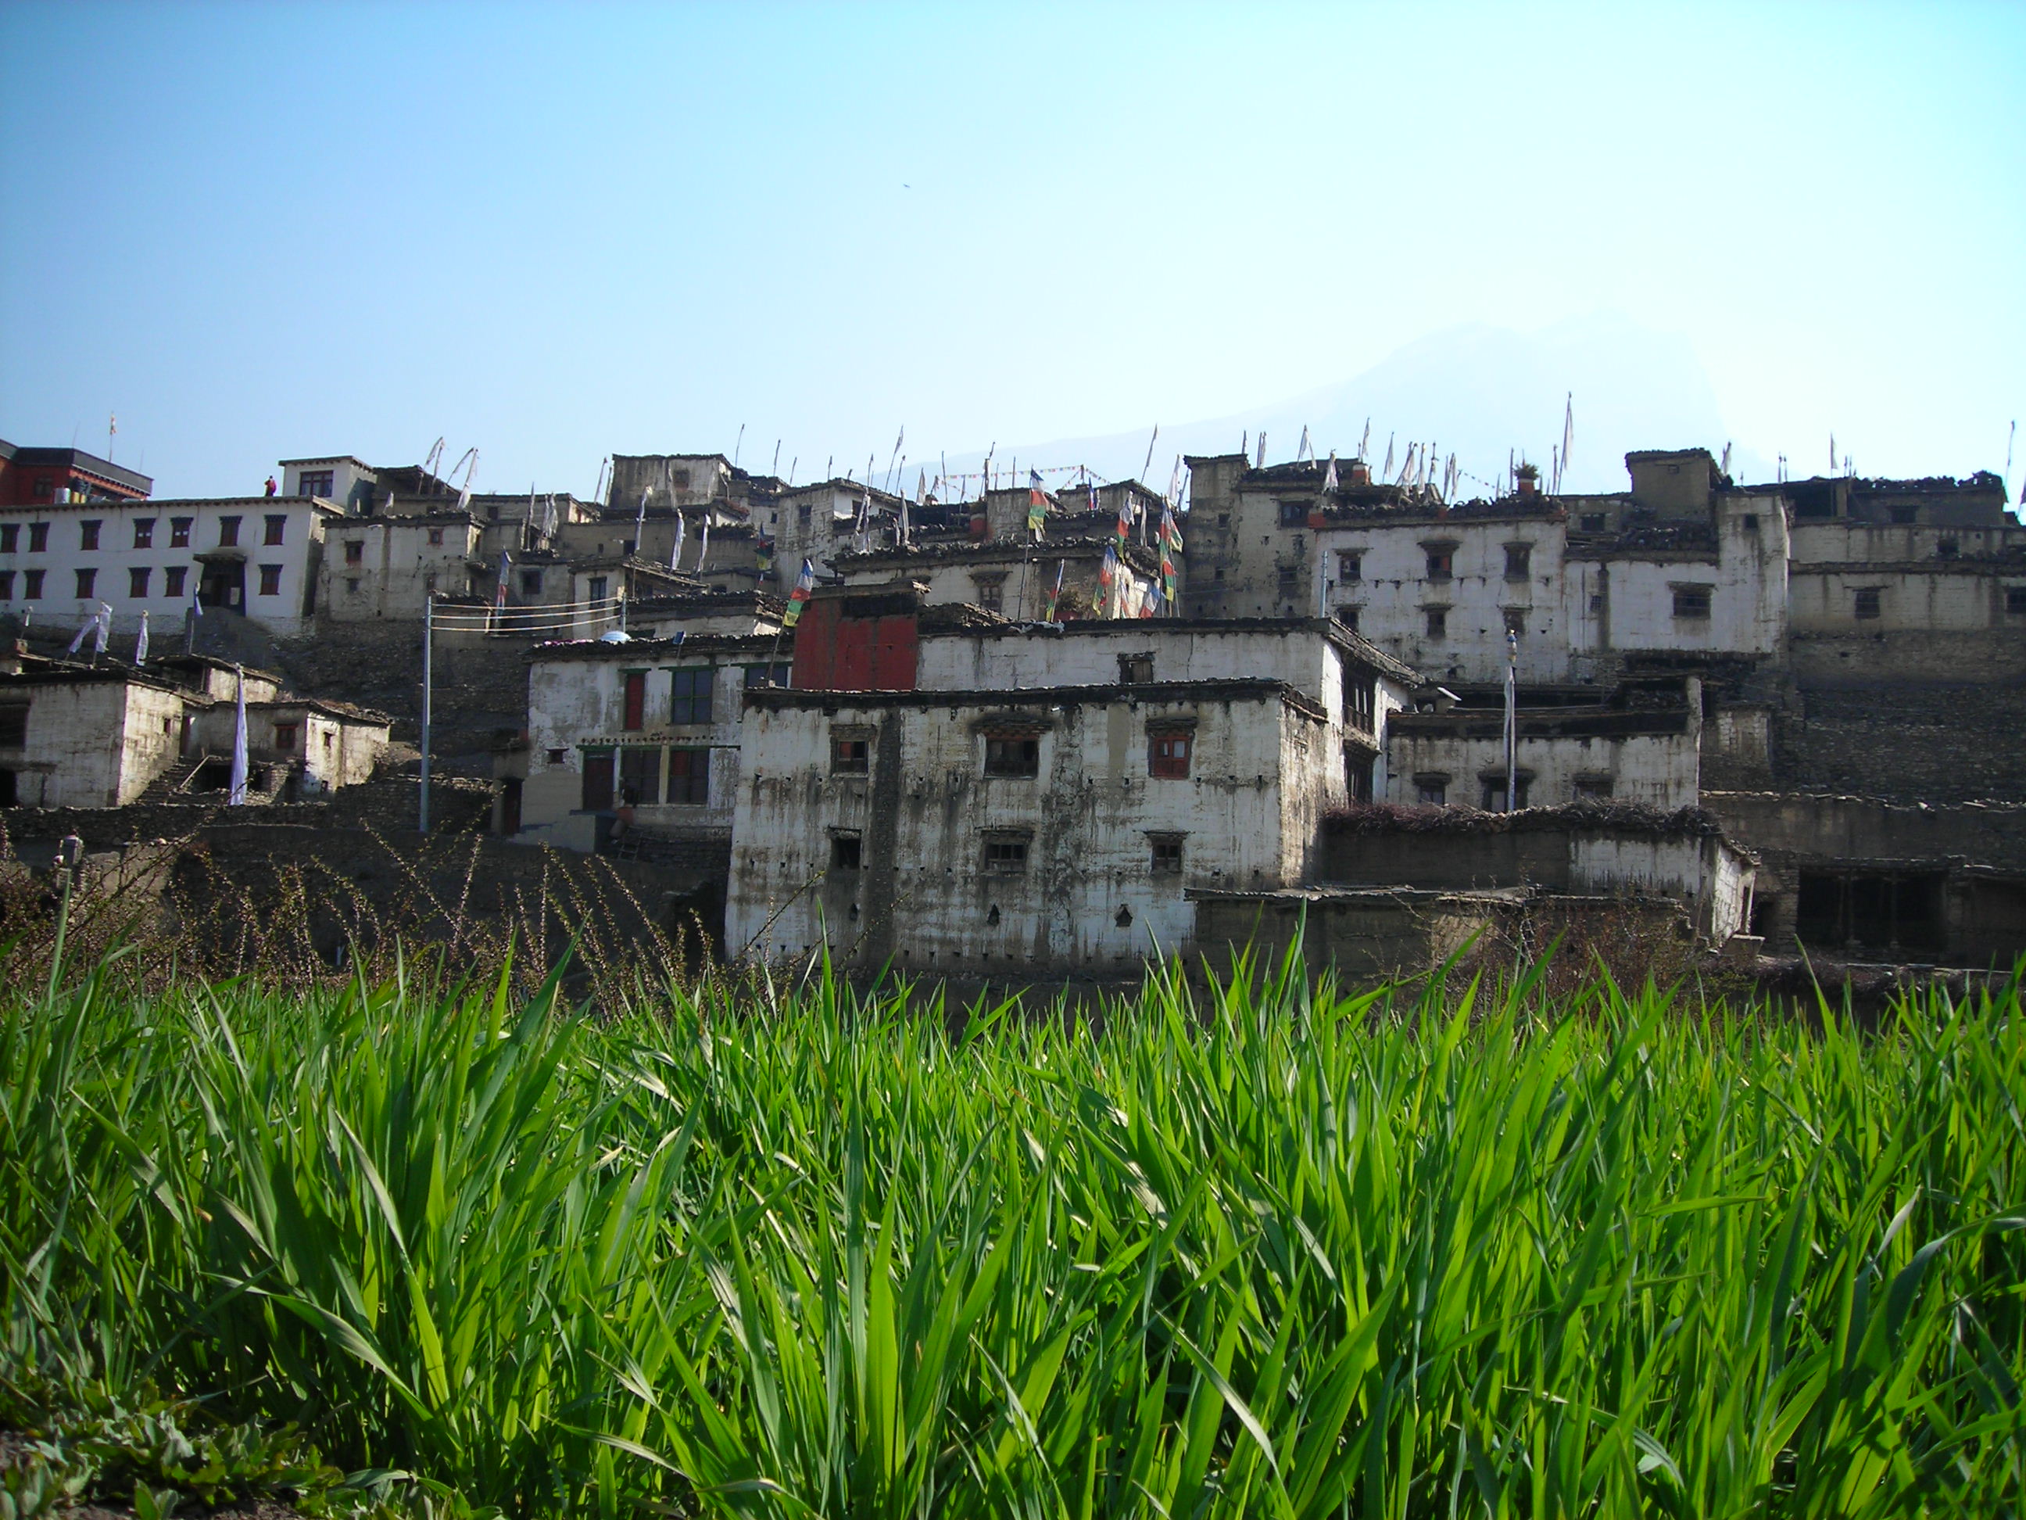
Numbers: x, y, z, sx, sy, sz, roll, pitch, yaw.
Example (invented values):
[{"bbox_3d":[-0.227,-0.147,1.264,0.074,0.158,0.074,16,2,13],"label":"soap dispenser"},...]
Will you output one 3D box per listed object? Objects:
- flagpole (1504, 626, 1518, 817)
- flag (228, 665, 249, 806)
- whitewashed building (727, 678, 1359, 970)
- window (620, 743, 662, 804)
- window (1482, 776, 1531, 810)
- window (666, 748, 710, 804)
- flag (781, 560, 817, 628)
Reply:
[{"bbox_3d":[16.339,-1.169,73.000,0.450,6.200,0.250,0,-1,10],"label":"flagpole"},{"bbox_3d":[-26.449,-0.784,76.000,0.600,4.900,0.300,0,-1,10],"label":"flag"},{"bbox_3d":[0.820,2.100,68.700,16.400,8.500,9.200,0,-1,16],"label":"whitewashed building"},{"bbox_3d":[-11.891,0.506,71.100,1.400,1.850,0.150,0,-1,20],"label":"window"},{"bbox_3d":[17.514,1.209,79.000,1.650,1.350,0.180,0,-1,15],"label":"window"},{"bbox_3d":[-10.286,0.502,70.500,1.500,1.800,0.150,0,-1,20],"label":"window"},{"bbox_3d":[-6.413,-4.993,66.500,0.900,2.100,0.300,0,-1,10],"label":"flag"}]

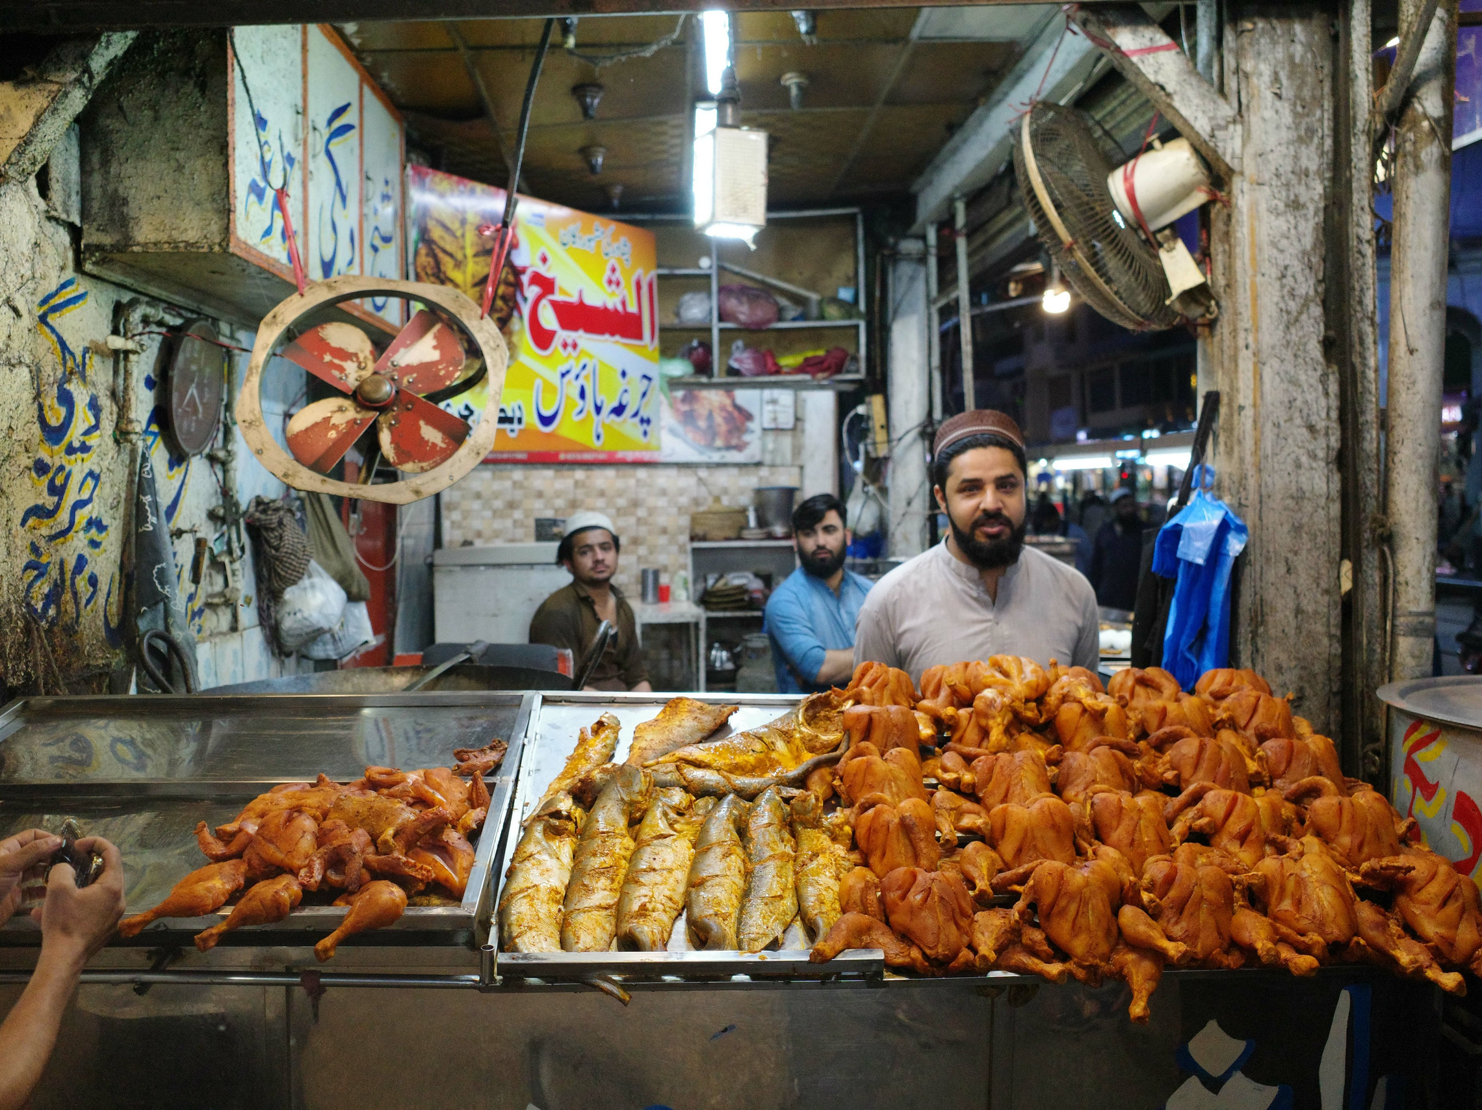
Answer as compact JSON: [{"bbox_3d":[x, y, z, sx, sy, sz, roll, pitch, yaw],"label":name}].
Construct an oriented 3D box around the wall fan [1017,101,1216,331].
[{"bbox_3d":[0.746,-0.666,2.462,0.510,0.530,0.310,-5,-22,-48],"label":"wall fan"}]

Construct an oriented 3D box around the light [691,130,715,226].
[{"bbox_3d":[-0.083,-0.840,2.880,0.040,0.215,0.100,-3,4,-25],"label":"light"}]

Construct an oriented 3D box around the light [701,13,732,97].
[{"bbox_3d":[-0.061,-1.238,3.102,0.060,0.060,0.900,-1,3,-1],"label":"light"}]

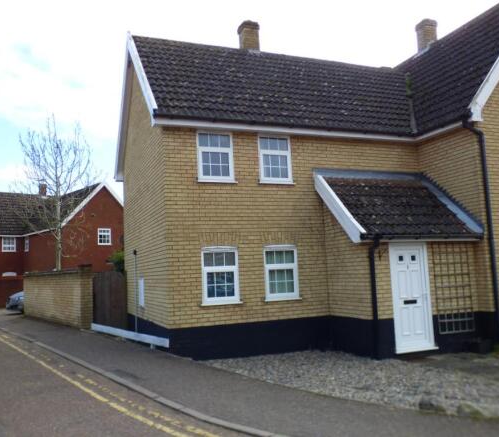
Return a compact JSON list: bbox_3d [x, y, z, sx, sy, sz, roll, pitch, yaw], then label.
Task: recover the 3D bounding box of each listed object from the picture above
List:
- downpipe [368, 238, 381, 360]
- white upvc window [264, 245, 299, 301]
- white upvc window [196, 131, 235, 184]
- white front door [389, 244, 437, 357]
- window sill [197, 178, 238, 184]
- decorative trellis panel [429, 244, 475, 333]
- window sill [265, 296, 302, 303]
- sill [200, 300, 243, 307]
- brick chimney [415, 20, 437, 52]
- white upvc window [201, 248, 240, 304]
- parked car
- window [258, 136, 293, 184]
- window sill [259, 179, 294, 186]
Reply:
[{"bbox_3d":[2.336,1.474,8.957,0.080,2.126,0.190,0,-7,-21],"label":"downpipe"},{"bbox_3d":[0.643,1.077,9.899,0.731,1.057,0.080,0,-7,-21],"label":"white upvc window"},{"bbox_3d":[-0.671,-1.204,9.655,0.760,1.016,0.100,0,-7,-21],"label":"white upvc window"},{"bbox_3d":[3.057,1.461,9.167,0.910,2.032,0.100,0,-7,-21],"label":"white front door"},{"bbox_3d":[-0.615,-0.729,9.573,0.824,0.066,0.130,0,-7,-21],"label":"window sill"},{"bbox_3d":[4.084,1.359,9.720,0.910,1.800,0.040,0,-7,-21],"label":"decorative trellis panel"},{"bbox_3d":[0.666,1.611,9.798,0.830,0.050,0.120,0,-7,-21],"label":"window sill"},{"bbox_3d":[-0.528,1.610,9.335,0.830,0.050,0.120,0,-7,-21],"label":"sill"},{"bbox_3d":[5.625,-5.736,15.593,0.510,1.020,0.450,0,-7,-21],"label":"brick chimney"},{"bbox_3d":[-0.556,1.100,9.403,0.772,1.108,0.100,0,-7,-21],"label":"white upvc window"},{"bbox_3d":[-9.252,3.623,23.085,1.780,1.460,4.200,-8,-9,43],"label":"parked car"},{"bbox_3d":[0.540,-1.210,10.134,0.747,1.017,0.100,0,-7,-21],"label":"window"},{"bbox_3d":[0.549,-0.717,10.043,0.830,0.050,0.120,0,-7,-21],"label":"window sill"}]

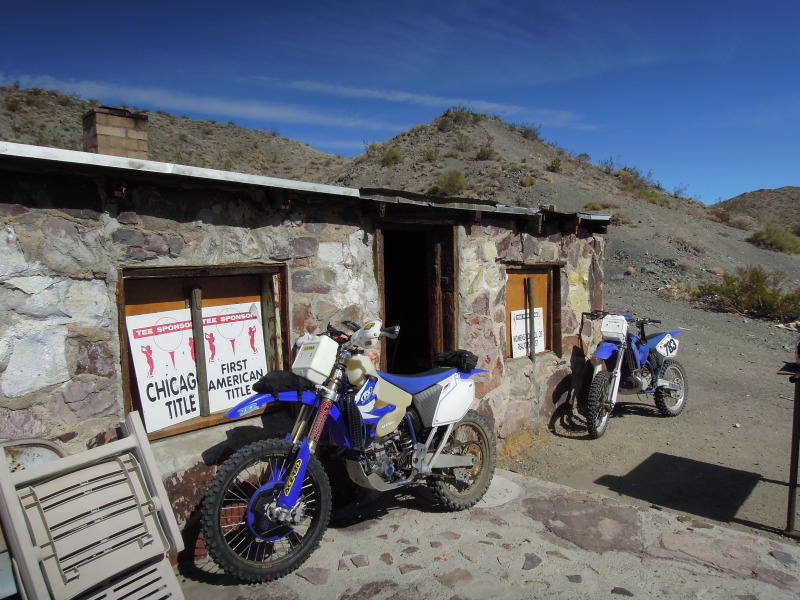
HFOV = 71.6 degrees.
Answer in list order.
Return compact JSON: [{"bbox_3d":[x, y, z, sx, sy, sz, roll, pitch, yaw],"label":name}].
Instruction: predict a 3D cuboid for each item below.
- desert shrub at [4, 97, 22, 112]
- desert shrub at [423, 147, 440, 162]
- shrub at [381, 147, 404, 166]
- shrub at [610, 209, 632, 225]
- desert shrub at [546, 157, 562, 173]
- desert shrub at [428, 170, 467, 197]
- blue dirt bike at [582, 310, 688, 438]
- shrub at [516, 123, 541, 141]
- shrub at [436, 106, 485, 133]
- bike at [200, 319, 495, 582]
[{"bbox_3d":[-39.019,-19.737,56.000,1.745,1.535,1.657,0,4,0],"label":"desert shrub"},{"bbox_3d":[1.675,-7.738,29.500,0.919,0.808,0.873,0,4,0],"label":"desert shrub"},{"bbox_3d":[-0.399,-7.632,29.500,1.225,1.010,1.164,0,4,0],"label":"shrub"},{"bbox_3d":[8.785,-3.312,22.000,0.838,0.603,0.796,0,4,0],"label":"shrub"},{"bbox_3d":[8.077,-7.084,29.000,0.803,0.795,0.763,0,4,0],"label":"desert shrub"},{"bbox_3d":[2.141,-5.251,25.000,1.644,1.113,1.562,0,4,0],"label":"desert shrub"},{"bbox_3d":[2.531,0.744,6.004,2.160,1.250,0.820,-2,0,-37],"label":"blue dirt bike"},{"bbox_3d":[8.340,-10.936,36.000,1.495,1.110,1.421,0,4,0],"label":"shrub"},{"bbox_3d":[4.145,-12.434,38.000,3.157,1.822,2.999,0,4,0],"label":"shrub"},{"bbox_3d":[-0.110,0.758,3.269,2.160,1.290,0.840,0,0,-45],"label":"bike"}]

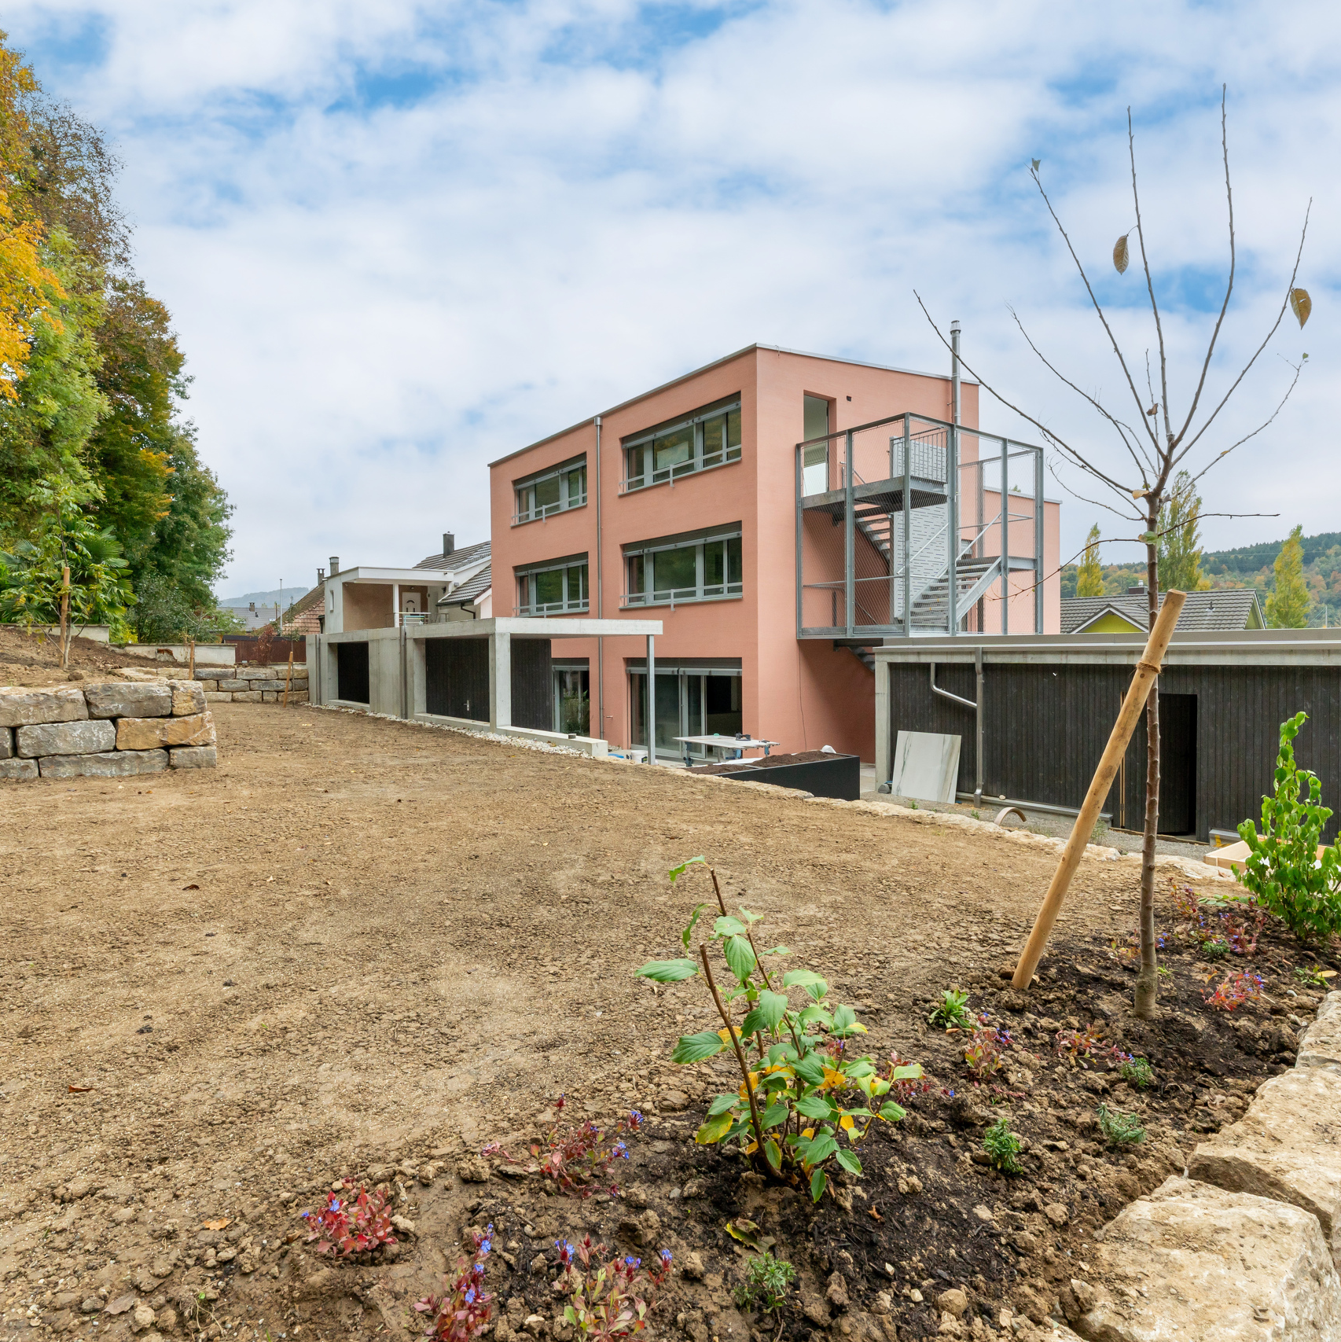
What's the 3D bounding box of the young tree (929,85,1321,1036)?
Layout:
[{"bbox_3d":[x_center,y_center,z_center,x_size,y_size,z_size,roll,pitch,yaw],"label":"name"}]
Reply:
[{"bbox_3d":[1.359,-0.358,2.360,1.150,2.800,1.050,0,1,30],"label":"young tree"}]

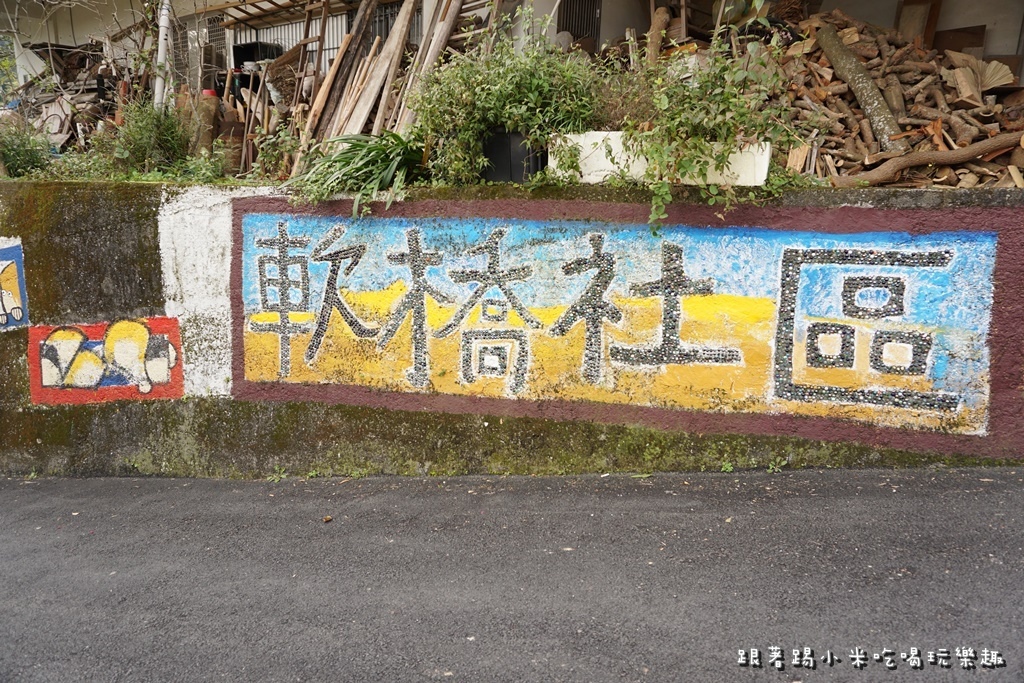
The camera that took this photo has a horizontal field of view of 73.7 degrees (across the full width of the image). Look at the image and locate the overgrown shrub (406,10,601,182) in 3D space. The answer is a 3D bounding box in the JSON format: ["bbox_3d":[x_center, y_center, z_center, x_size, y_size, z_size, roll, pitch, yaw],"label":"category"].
[{"bbox_3d":[-0.054,-1.387,3.902,1.025,0.911,0.800,2,12,0],"label":"overgrown shrub"}]

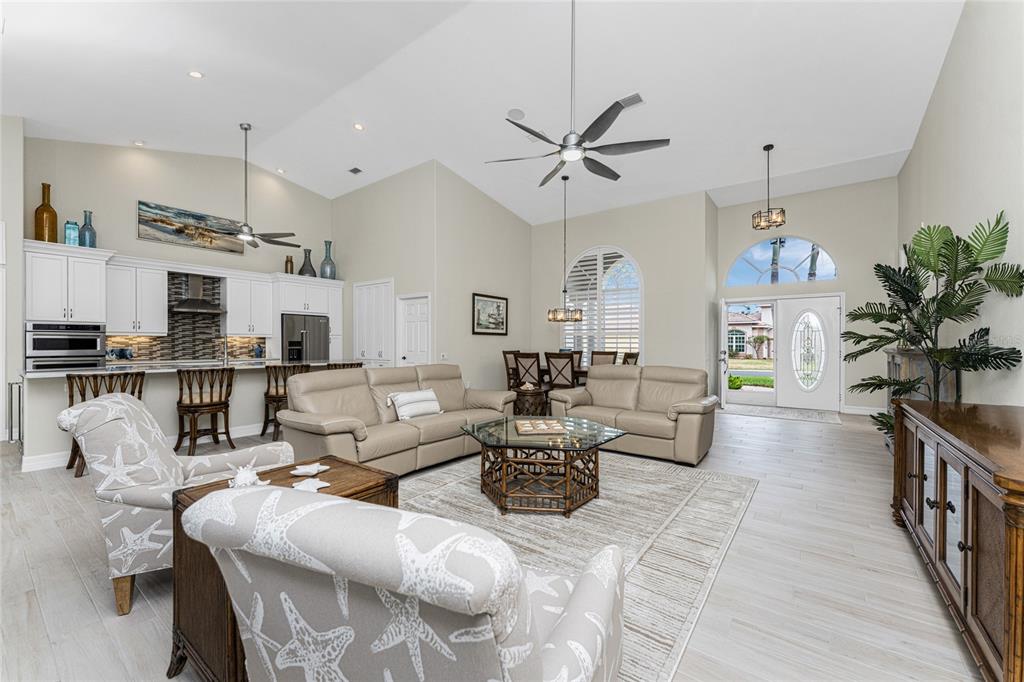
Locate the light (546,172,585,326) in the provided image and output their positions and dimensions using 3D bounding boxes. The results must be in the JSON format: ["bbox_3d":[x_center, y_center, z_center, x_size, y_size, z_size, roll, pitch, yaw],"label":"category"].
[{"bbox_3d":[0.982,-1.681,7.237,0.590,2.620,0.590,0,0,0],"label":"light"}]

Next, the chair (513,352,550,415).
[{"bbox_3d":[0.393,0.735,6.695,0.490,1.060,0.620,0,0,37],"label":"chair"}]

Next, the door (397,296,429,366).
[{"bbox_3d":[-1.794,0.215,7.360,0.800,2.050,0.070,0,0,37],"label":"door"}]

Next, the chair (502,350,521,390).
[{"bbox_3d":[0.200,0.710,7.824,0.600,1.060,0.510,0,0,37],"label":"chair"}]

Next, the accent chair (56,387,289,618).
[{"bbox_3d":[-1.750,0.785,2.265,0.940,0.960,0.770,0,0,-30],"label":"accent chair"}]

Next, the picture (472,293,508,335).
[{"bbox_3d":[-0.412,-0.512,8.160,0.040,0.800,1.120,0,0,37],"label":"picture"}]

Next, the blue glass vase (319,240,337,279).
[{"bbox_3d":[-3.970,-1.732,8.599,0.295,0.866,0.295,0,0,37],"label":"blue glass vase"}]

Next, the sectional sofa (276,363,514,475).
[{"bbox_3d":[-1.076,0.786,4.352,0.980,0.930,2.400,0,0,40],"label":"sectional sofa"}]

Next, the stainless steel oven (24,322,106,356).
[{"bbox_3d":[-6.335,0.003,5.682,0.580,0.460,0.750,0,0,37],"label":"stainless steel oven"}]

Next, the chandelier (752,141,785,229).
[{"bbox_3d":[3.804,-2.281,5.892,0.420,1.220,0.420,0,0,37],"label":"chandelier"}]

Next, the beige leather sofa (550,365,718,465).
[{"bbox_3d":[1.451,0.793,4.865,1.790,0.930,0.960,0,0,37],"label":"beige leather sofa"}]

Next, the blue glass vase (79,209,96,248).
[{"bbox_3d":[-6.121,-1.597,5.743,0.168,0.570,0.168,0,0,37],"label":"blue glass vase"}]

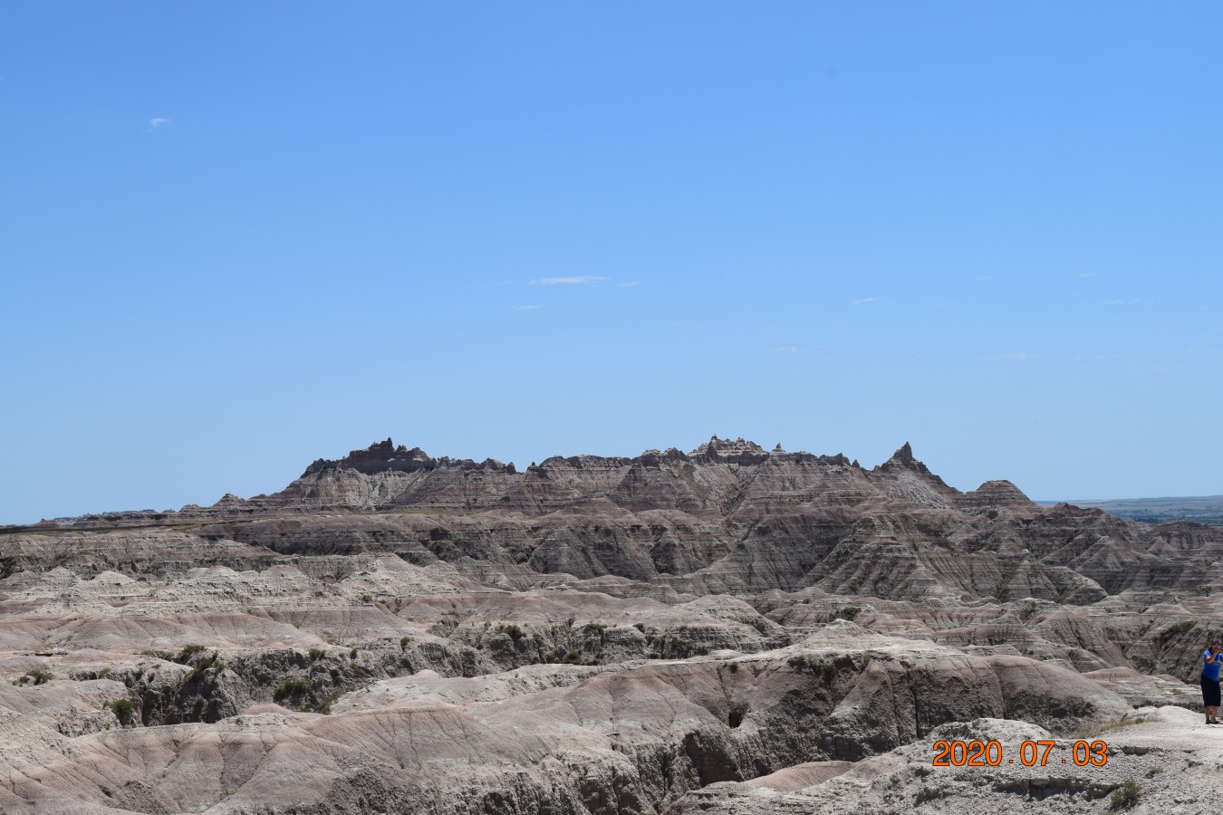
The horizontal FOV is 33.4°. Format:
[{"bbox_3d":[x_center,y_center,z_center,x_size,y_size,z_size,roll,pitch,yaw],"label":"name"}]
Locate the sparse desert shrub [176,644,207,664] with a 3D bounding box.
[{"bbox_3d":[-20.191,11.835,98.000,1.562,0.898,1.328,-1,-3,0],"label":"sparse desert shrub"}]

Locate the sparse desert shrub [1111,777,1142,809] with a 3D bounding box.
[{"bbox_3d":[8.204,6.165,32.500,0.488,0.443,0.439,-1,-3,0],"label":"sparse desert shrub"}]

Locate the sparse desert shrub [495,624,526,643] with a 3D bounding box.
[{"bbox_3d":[-5.714,12.755,115.000,1.779,0.973,1.512,-1,-3,0],"label":"sparse desert shrub"}]

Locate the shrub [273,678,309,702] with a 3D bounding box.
[{"bbox_3d":[-14.113,12.472,90.000,1.603,1.060,1.363,-1,-3,0],"label":"shrub"}]

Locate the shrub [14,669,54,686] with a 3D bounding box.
[{"bbox_3d":[-23.237,10.864,82.000,1.538,0.608,1.230,-1,-3,0],"label":"shrub"}]

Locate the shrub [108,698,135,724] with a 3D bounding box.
[{"bbox_3d":[-17.796,11.036,74.000,1.006,0.923,0.956,-1,-3,0],"label":"shrub"}]

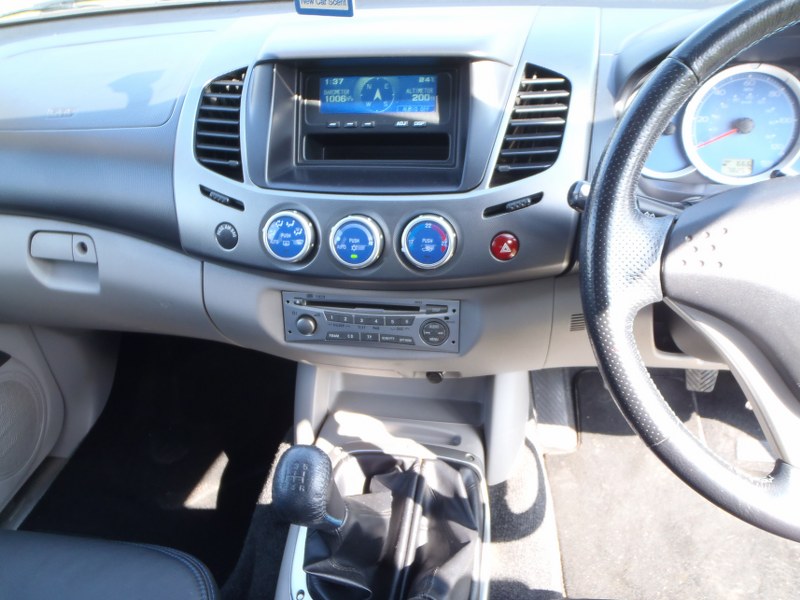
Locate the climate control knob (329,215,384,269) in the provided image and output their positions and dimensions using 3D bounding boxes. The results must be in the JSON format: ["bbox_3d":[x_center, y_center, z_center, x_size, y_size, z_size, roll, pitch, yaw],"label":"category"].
[{"bbox_3d":[-0.040,-0.054,0.598,0.050,0.050,0.022,3,2,10],"label":"climate control knob"}]

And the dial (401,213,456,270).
[{"bbox_3d":[0.026,-0.053,0.590,0.050,0.050,0.022,0,2,6],"label":"dial"}]

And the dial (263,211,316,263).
[{"bbox_3d":[-0.106,-0.060,0.613,0.050,0.050,0.022,5,3,14],"label":"dial"}]

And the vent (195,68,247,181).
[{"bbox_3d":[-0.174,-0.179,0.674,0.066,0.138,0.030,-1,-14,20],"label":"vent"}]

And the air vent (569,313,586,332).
[{"bbox_3d":[0.182,0.022,0.659,0.022,0.019,0.008,-1,22,3],"label":"air vent"}]

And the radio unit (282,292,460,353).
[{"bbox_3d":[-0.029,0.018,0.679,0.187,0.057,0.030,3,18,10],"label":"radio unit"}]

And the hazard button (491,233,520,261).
[{"bbox_3d":[0.095,-0.049,0.592,0.026,0.026,0.012,-1,3,2],"label":"hazard button"}]

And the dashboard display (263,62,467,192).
[{"bbox_3d":[-0.029,-0.166,0.625,0.198,0.122,0.047,3,3,10],"label":"dashboard display"}]

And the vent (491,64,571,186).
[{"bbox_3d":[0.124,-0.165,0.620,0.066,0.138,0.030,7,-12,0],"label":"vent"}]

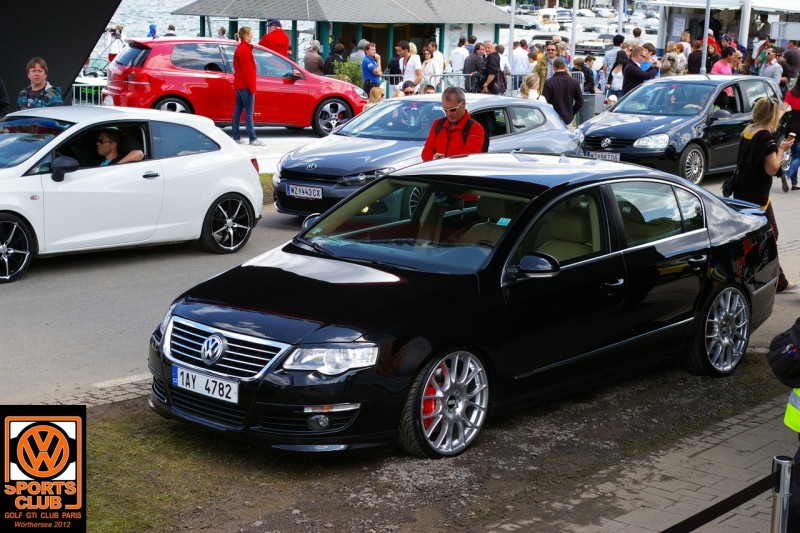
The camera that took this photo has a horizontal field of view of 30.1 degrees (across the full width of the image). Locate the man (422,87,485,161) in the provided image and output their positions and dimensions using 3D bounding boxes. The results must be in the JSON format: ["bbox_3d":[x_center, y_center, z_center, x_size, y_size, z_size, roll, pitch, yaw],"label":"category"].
[{"bbox_3d":[0.421,-0.583,12.140,0.560,1.750,0.420,3,10,14],"label":"man"}]

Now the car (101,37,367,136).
[{"bbox_3d":[-2.490,-2.787,23.213,4.205,1.460,1.790,-3,11,-25],"label":"car"}]

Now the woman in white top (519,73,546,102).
[{"bbox_3d":[1.784,-1.796,20.130,0.460,1.620,0.340,6,11,30],"label":"woman in white top"}]

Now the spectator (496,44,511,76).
[{"bbox_3d":[2.013,-3.503,29.458,0.480,1.740,0.330,-1,11,-12],"label":"spectator"}]

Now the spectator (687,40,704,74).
[{"bbox_3d":[6.065,-3.760,30.639,0.500,1.740,0.340,2,9,9],"label":"spectator"}]

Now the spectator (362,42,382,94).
[{"bbox_3d":[-0.547,-3.187,27.146,0.360,1.760,0.480,5,10,20],"label":"spectator"}]

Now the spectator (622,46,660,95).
[{"bbox_3d":[3.869,-2.664,24.162,0.620,1.780,0.520,4,11,14],"label":"spectator"}]

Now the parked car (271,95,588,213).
[{"bbox_3d":[0.436,-1.234,16.937,1.820,1.400,4.256,10,13,41],"label":"parked car"}]

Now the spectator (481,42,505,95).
[{"bbox_3d":[1.579,-3.044,25.960,0.420,1.760,0.500,-4,12,-30],"label":"spectator"}]

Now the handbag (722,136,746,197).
[{"bbox_3d":[2.955,-0.883,13.150,0.140,0.480,0.260,5,11,20],"label":"handbag"}]

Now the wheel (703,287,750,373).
[{"bbox_3d":[2.051,0.397,9.699,0.230,0.546,0.546,9,12,42],"label":"wheel"}]

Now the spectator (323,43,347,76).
[{"bbox_3d":[-1.250,-3.426,28.739,0.500,1.740,0.360,6,11,30],"label":"spectator"}]

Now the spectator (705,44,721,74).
[{"bbox_3d":[6.269,-3.651,30.139,0.470,1.670,0.310,4,10,17],"label":"spectator"}]

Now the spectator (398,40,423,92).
[{"bbox_3d":[0.127,-2.715,23.759,0.500,1.750,0.380,11,14,40],"label":"spectator"}]

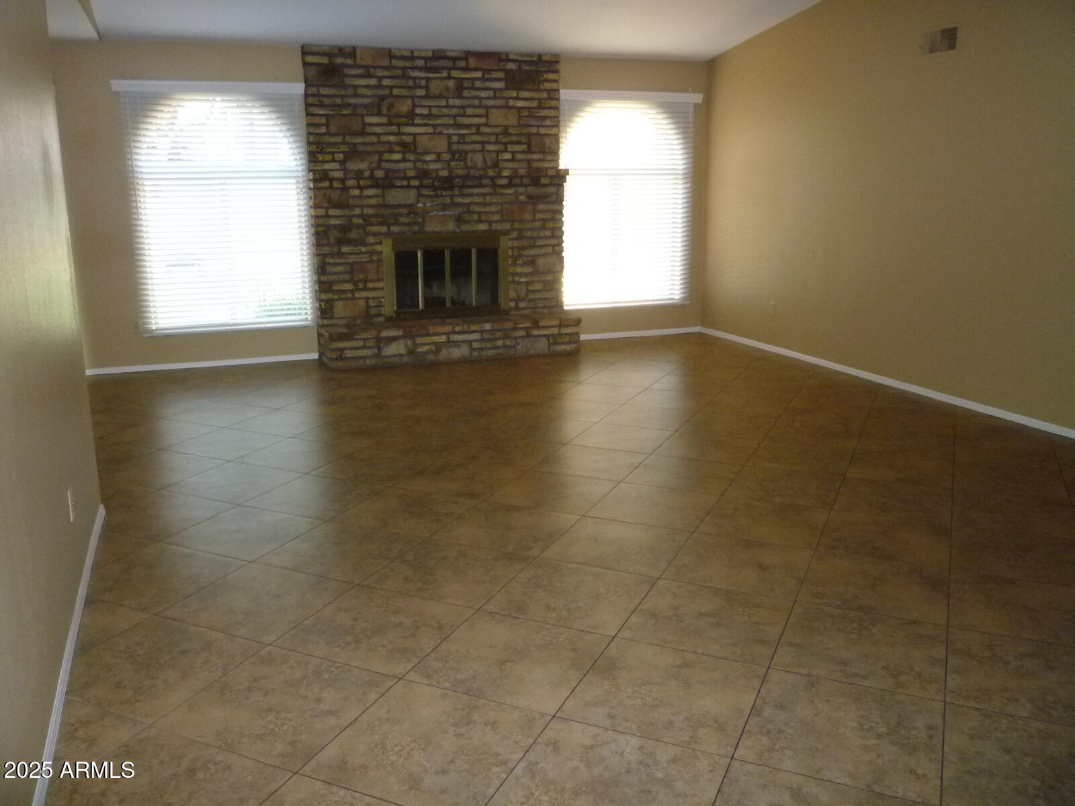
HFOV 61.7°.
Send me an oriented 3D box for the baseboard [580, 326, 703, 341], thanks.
[{"bbox_3d":[0.915,-0.641,8.343,1.431,0.055,0.015,-5,15,-20],"label":"baseboard"}]

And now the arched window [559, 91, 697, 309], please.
[{"bbox_3d":[0.806,-1.773,7.997,1.345,1.870,0.101,-5,15,-20],"label":"arched window"}]

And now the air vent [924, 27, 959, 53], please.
[{"bbox_3d":[2.517,-2.270,5.652,0.029,0.140,0.284,-5,15,-20],"label":"air vent"}]

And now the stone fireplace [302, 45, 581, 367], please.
[{"bbox_3d":[-0.721,-1.554,7.192,2.111,2.391,0.552,-5,15,-20],"label":"stone fireplace"}]

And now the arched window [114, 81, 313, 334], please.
[{"bbox_3d":[-2.382,-1.464,6.841,1.350,1.865,0.101,-5,15,-20],"label":"arched window"}]

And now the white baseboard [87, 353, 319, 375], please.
[{"bbox_3d":[-2.601,-0.312,7.064,1.730,0.054,0.015,-5,15,-20],"label":"white baseboard"}]

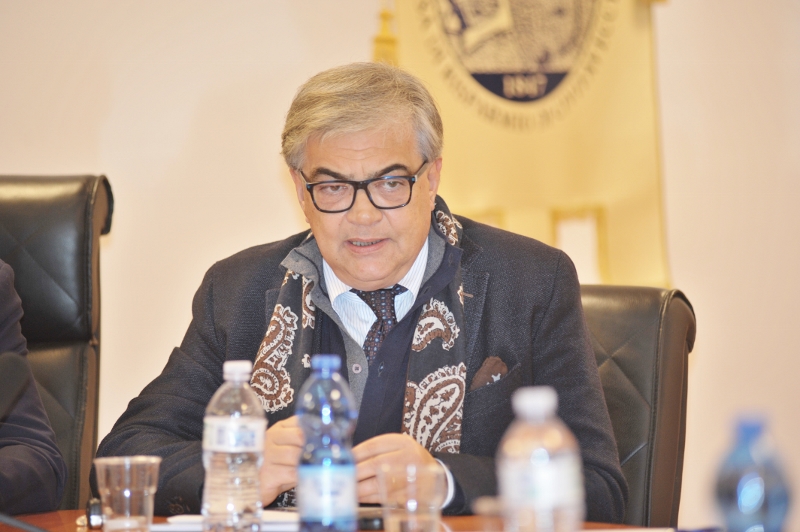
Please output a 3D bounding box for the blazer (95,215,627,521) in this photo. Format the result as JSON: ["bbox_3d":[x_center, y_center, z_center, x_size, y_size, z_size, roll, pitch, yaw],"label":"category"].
[{"bbox_3d":[-0.048,0.205,4.630,0.650,0.560,0.480,0,-1,3],"label":"blazer"}]

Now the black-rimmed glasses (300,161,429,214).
[{"bbox_3d":[-0.044,-0.099,4.600,0.146,0.046,0.145,-3,14,3],"label":"black-rimmed glasses"}]

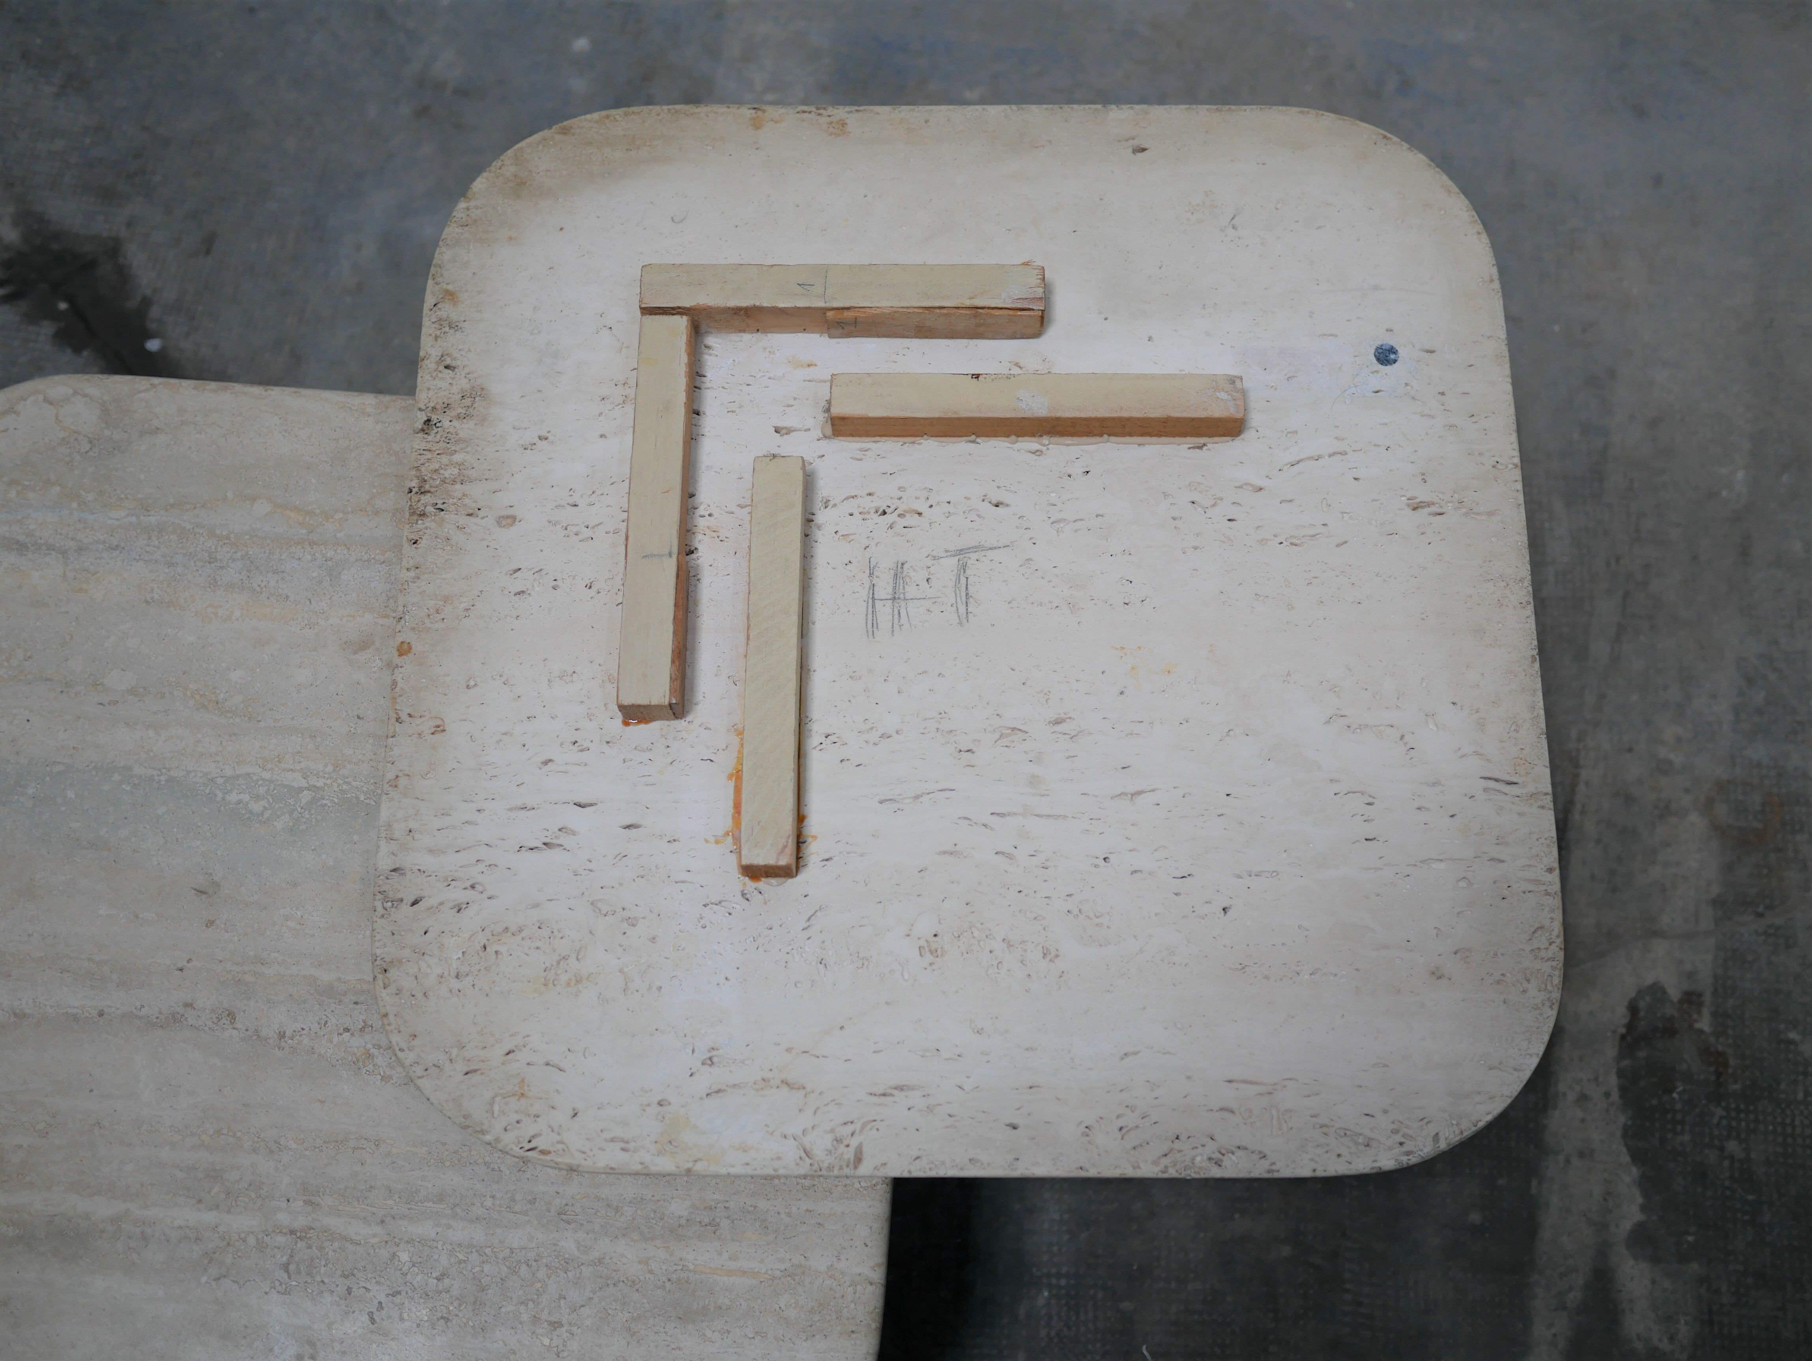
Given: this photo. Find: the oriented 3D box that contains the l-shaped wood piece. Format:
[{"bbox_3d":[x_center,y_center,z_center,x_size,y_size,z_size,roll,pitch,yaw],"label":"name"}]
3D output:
[{"bbox_3d":[-0.031,-0.090,0.979,0.193,0.021,0.222,0,72,1],"label":"l-shaped wood piece"}]

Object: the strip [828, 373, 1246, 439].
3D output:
[{"bbox_3d":[0.062,-0.130,0.992,0.193,0.022,0.022,0,72,1],"label":"strip"}]

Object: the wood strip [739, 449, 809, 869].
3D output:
[{"bbox_3d":[-0.059,-0.008,0.951,0.023,0.022,0.194,0,72,1],"label":"wood strip"}]

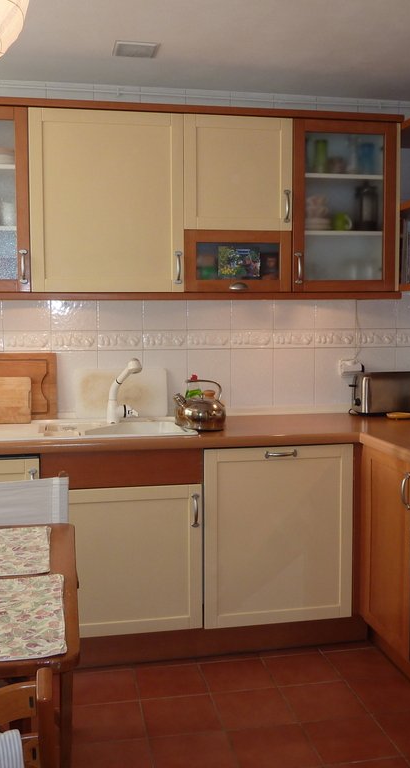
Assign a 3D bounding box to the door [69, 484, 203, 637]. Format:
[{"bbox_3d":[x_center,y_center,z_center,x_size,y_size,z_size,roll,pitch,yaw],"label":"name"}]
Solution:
[{"bbox_3d":[-0.303,0.666,2.780,0.592,0.560,0.022,-1,5,-10],"label":"door"}]

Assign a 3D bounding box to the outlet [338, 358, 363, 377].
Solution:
[{"bbox_3d":[0.687,-0.071,3.473,0.085,0.080,0.060,-1,4,-10],"label":"outlet"}]

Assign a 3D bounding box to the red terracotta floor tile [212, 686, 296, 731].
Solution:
[{"bbox_3d":[0.162,1.106,2.513,0.245,0.012,0.245,-1,4,-10],"label":"red terracotta floor tile"}]

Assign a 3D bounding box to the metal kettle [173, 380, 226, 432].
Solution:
[{"bbox_3d":[-0.029,0.078,3.049,0.215,0.214,0.200,-1,4,0],"label":"metal kettle"}]

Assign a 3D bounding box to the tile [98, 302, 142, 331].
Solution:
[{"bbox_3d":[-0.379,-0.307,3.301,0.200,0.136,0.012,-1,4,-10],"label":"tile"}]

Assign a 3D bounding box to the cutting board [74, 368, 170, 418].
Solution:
[{"bbox_3d":[-0.367,0.042,3.291,0.405,0.222,0.020,-1,0,-10],"label":"cutting board"}]

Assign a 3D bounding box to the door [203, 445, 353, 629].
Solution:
[{"bbox_3d":[0.290,0.589,2.880,0.595,0.693,0.022,-1,4,-10],"label":"door"}]

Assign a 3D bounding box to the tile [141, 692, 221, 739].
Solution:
[{"bbox_3d":[-0.080,1.108,2.457,0.243,0.010,0.243,-1,5,-10],"label":"tile"}]

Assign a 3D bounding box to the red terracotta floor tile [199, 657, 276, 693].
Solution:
[{"bbox_3d":[0.120,1.097,2.769,0.245,0.012,0.245,-1,4,-10],"label":"red terracotta floor tile"}]

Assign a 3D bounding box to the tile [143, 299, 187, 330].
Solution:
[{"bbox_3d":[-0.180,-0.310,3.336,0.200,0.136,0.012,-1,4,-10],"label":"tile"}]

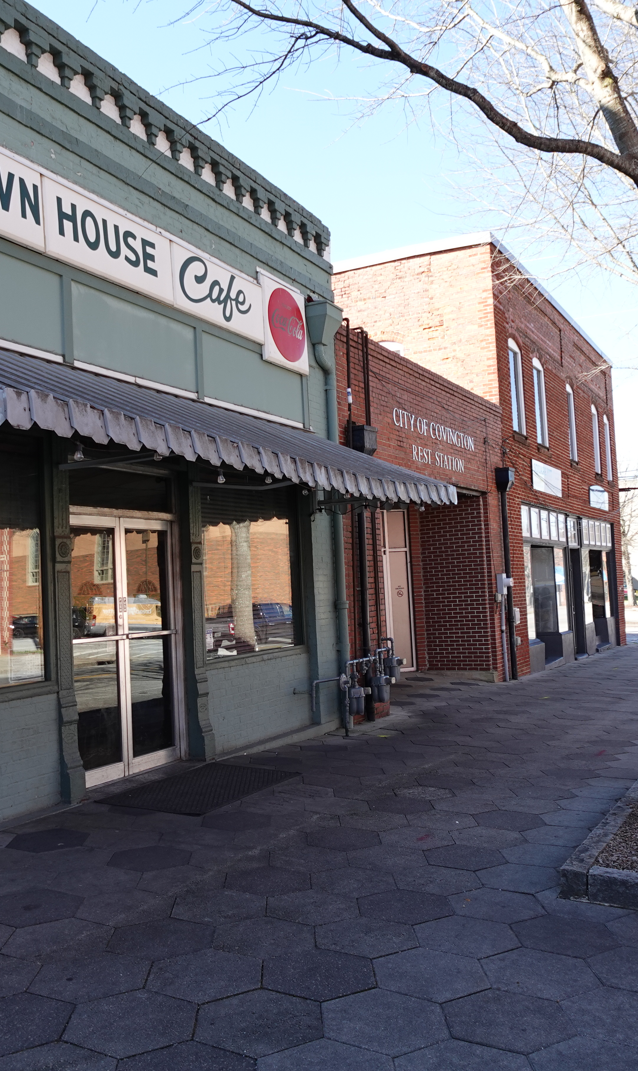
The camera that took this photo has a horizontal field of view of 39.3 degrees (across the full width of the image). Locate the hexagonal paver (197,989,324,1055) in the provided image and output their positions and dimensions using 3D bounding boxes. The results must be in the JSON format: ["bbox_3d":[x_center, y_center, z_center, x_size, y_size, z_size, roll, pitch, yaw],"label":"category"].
[{"bbox_3d":[-0.217,1.811,3.278,0.455,0.055,0.525,0,-3,-2],"label":"hexagonal paver"}]

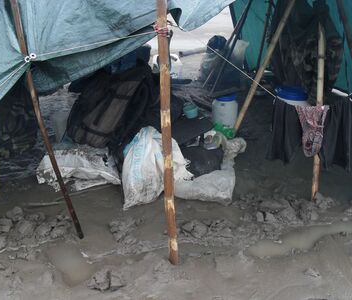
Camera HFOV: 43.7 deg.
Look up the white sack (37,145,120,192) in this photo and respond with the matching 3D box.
[{"bbox_3d":[-0.795,0.126,3.709,0.650,0.250,0.460,0,23,0],"label":"white sack"}]

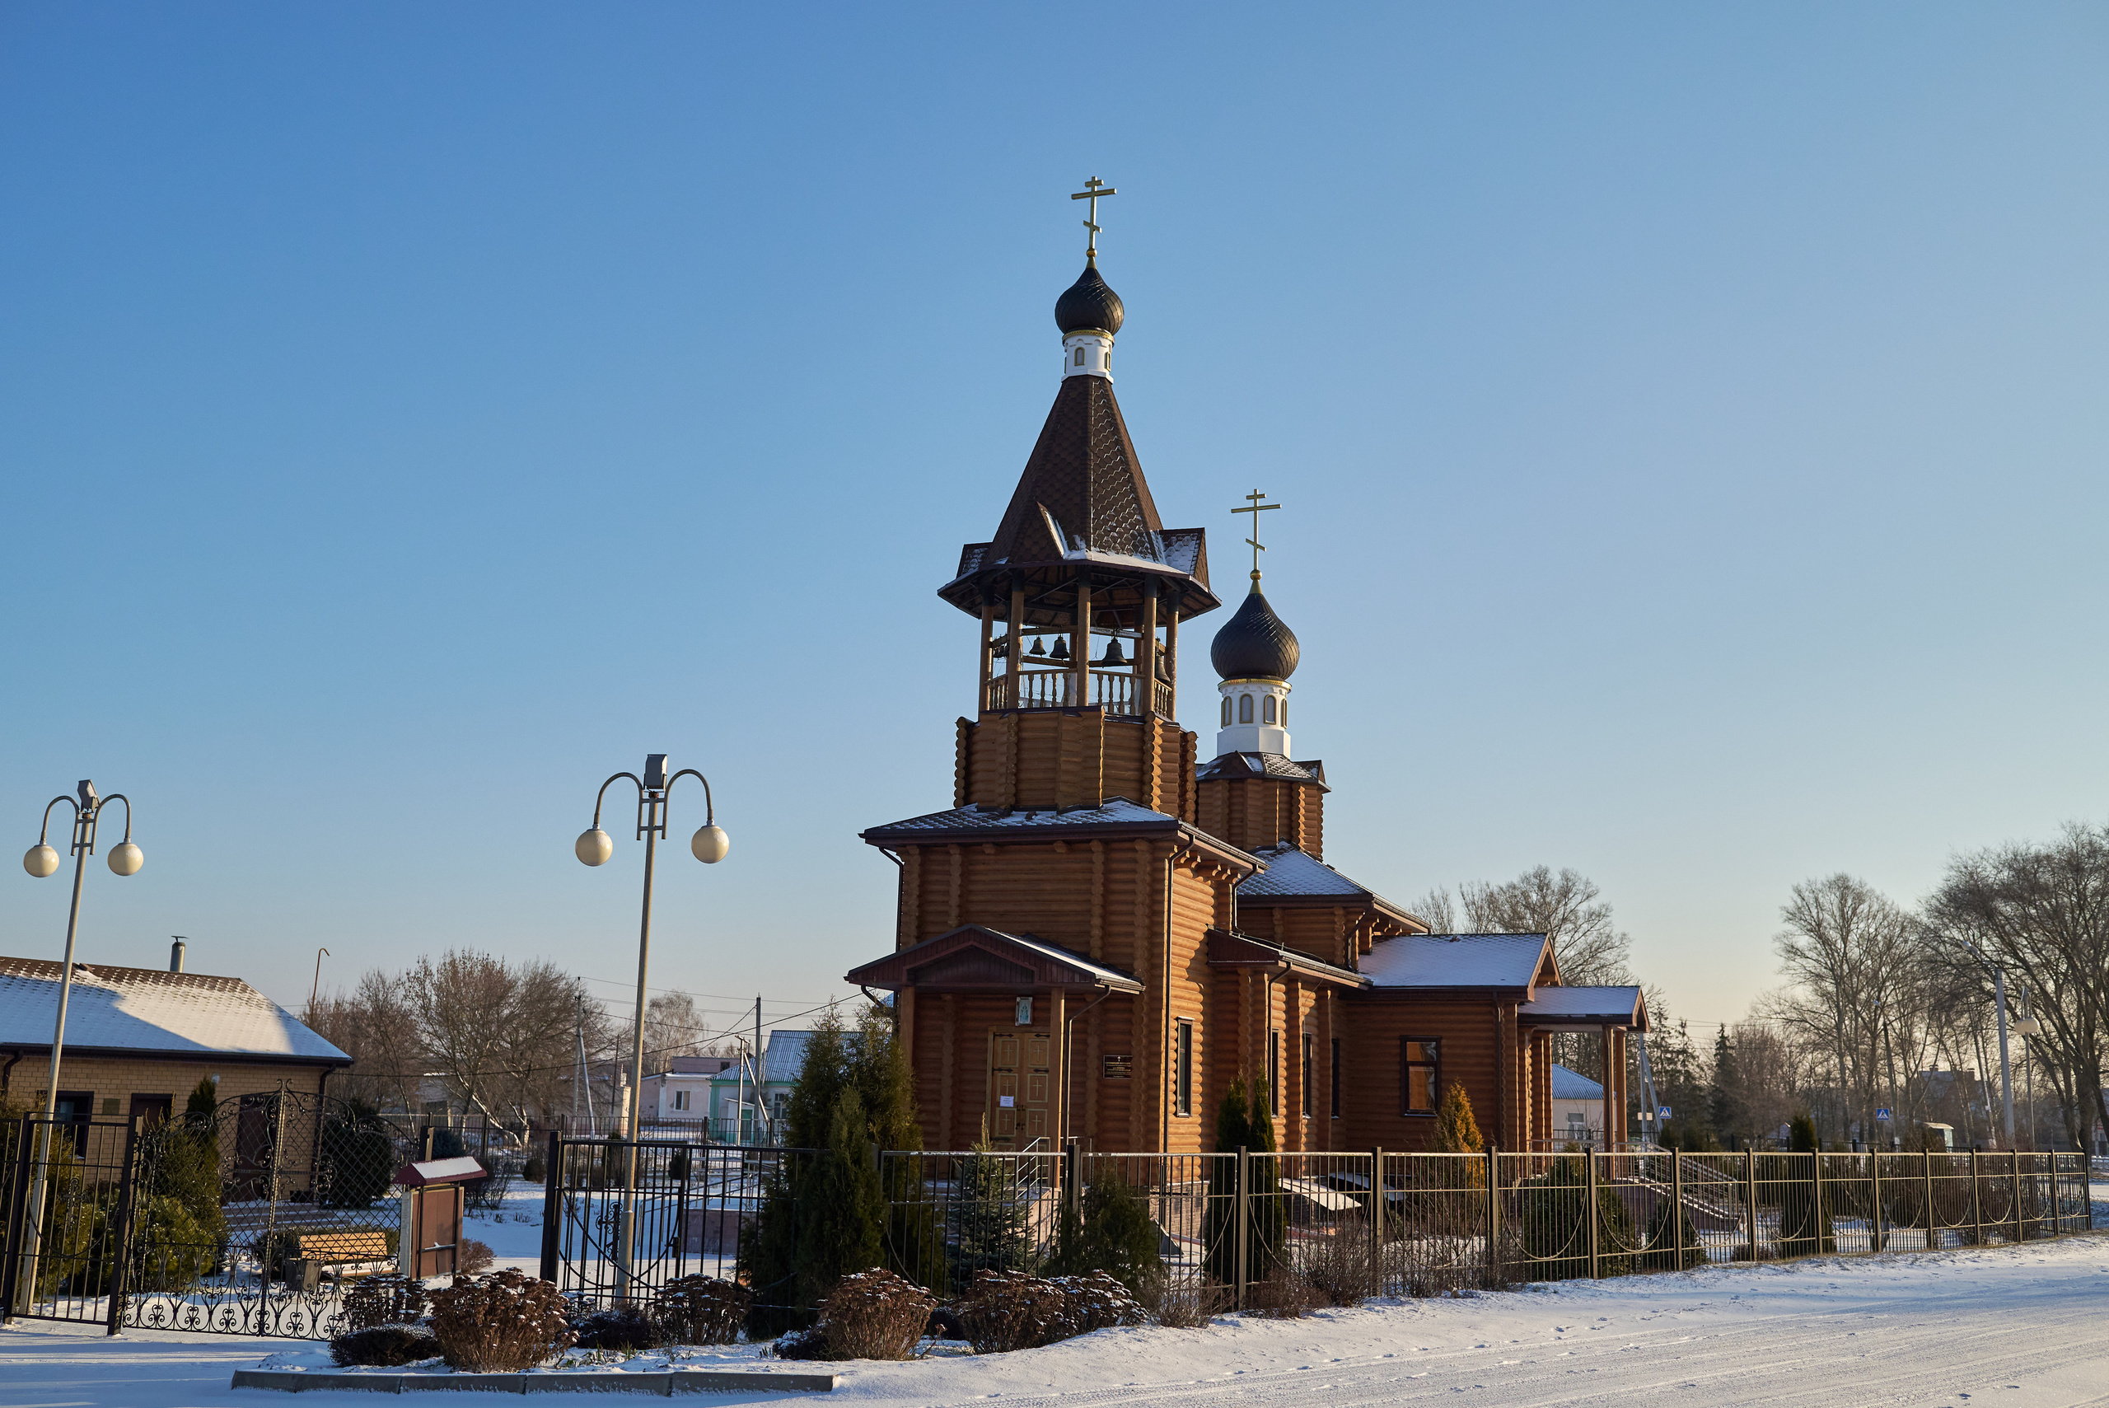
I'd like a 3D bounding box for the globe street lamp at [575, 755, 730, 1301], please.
[{"bbox_3d":[-3.809,2.994,18.653,1.420,5.150,0.360,-2,-12,20],"label":"globe street lamp"}]

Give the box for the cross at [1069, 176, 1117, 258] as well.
[{"bbox_3d":[0.939,-11.516,48.509,1.154,2.018,0.100,-2,-12,20],"label":"cross"}]

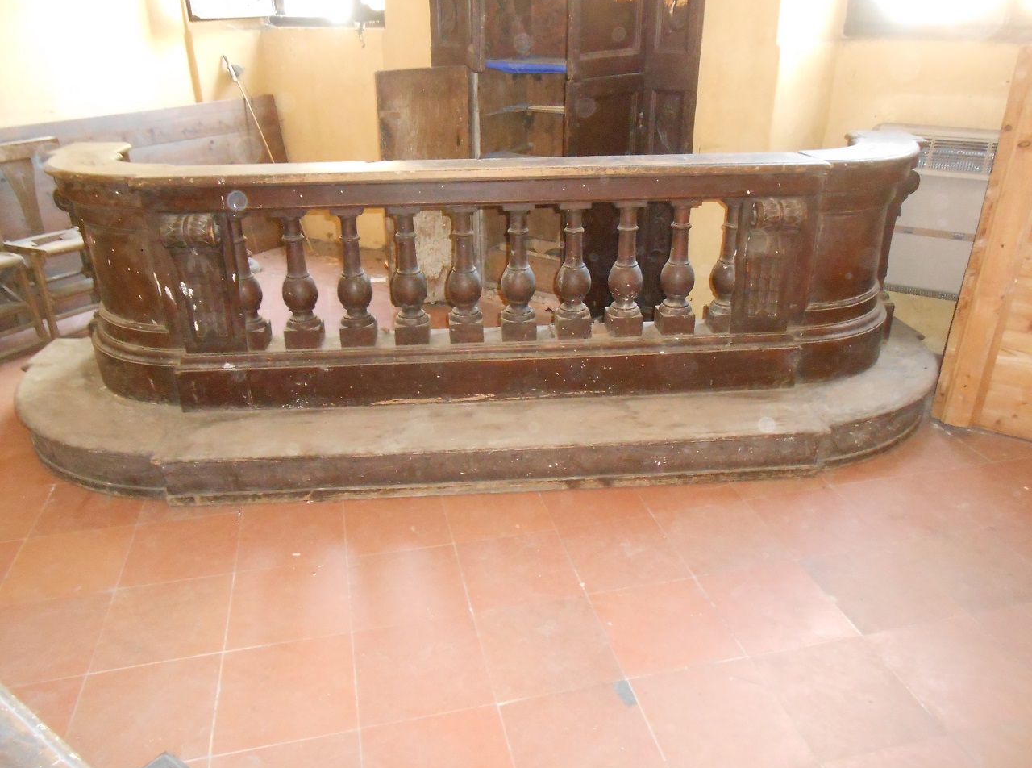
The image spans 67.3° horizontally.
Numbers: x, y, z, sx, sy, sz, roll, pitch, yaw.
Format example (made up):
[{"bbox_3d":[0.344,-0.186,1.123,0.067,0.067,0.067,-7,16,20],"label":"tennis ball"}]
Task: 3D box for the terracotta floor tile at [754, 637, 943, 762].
[{"bbox_3d":[0.732,0.700,1.728,0.298,0.020,0.298,-6,25,-12],"label":"terracotta floor tile"}]

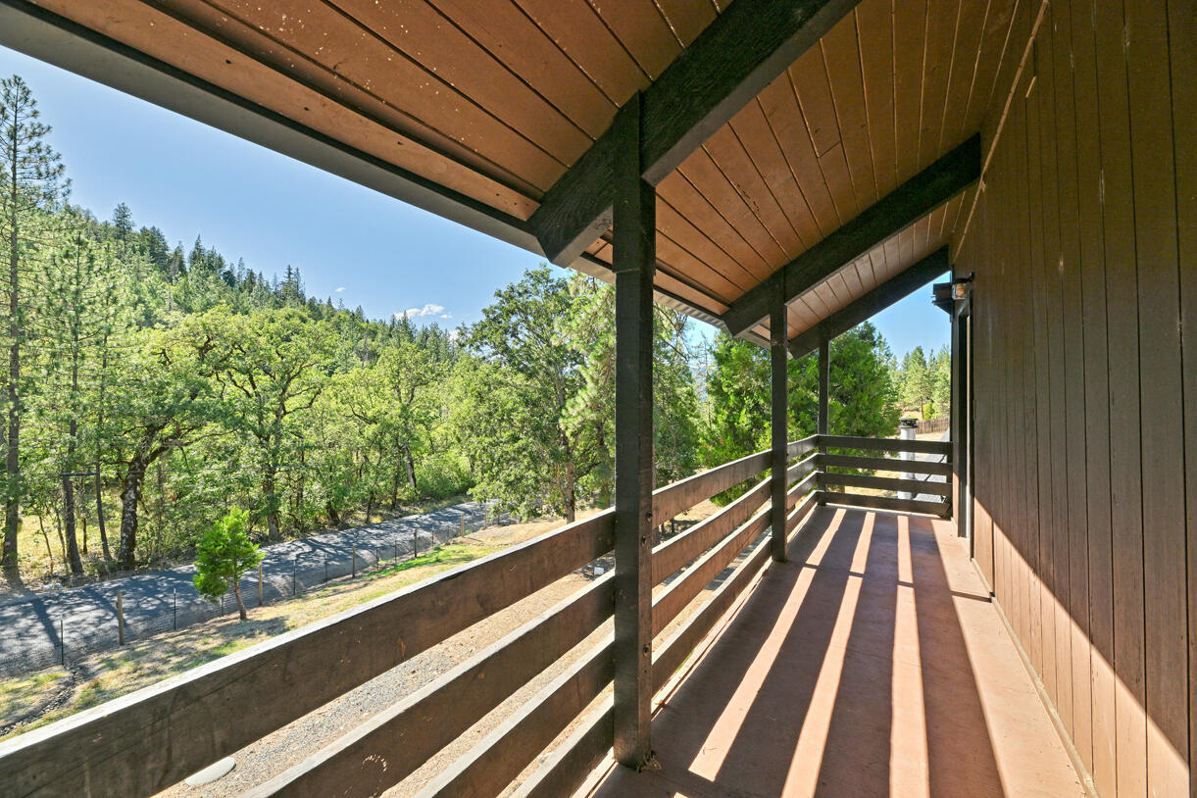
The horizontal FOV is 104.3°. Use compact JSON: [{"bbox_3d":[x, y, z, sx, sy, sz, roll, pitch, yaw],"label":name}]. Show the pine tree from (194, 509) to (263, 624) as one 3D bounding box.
[{"bbox_3d":[-10.930,4.860,13.700,1.700,3.350,1.700,-1,-1,33],"label":"pine tree"}]

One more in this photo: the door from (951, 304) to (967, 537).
[{"bbox_3d":[3.284,0.252,4.153,0.070,2.060,0.830,0,0,33],"label":"door"}]

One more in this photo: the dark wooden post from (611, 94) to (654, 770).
[{"bbox_3d":[0.125,0.110,1.660,0.100,2.320,0.110,-1,-1,33],"label":"dark wooden post"}]

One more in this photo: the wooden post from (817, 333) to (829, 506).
[{"bbox_3d":[2.833,0.231,5.870,0.100,2.210,0.100,-1,-1,33],"label":"wooden post"}]

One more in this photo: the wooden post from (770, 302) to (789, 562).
[{"bbox_3d":[1.447,0.216,3.720,0.100,2.140,0.100,-1,-1,33],"label":"wooden post"}]

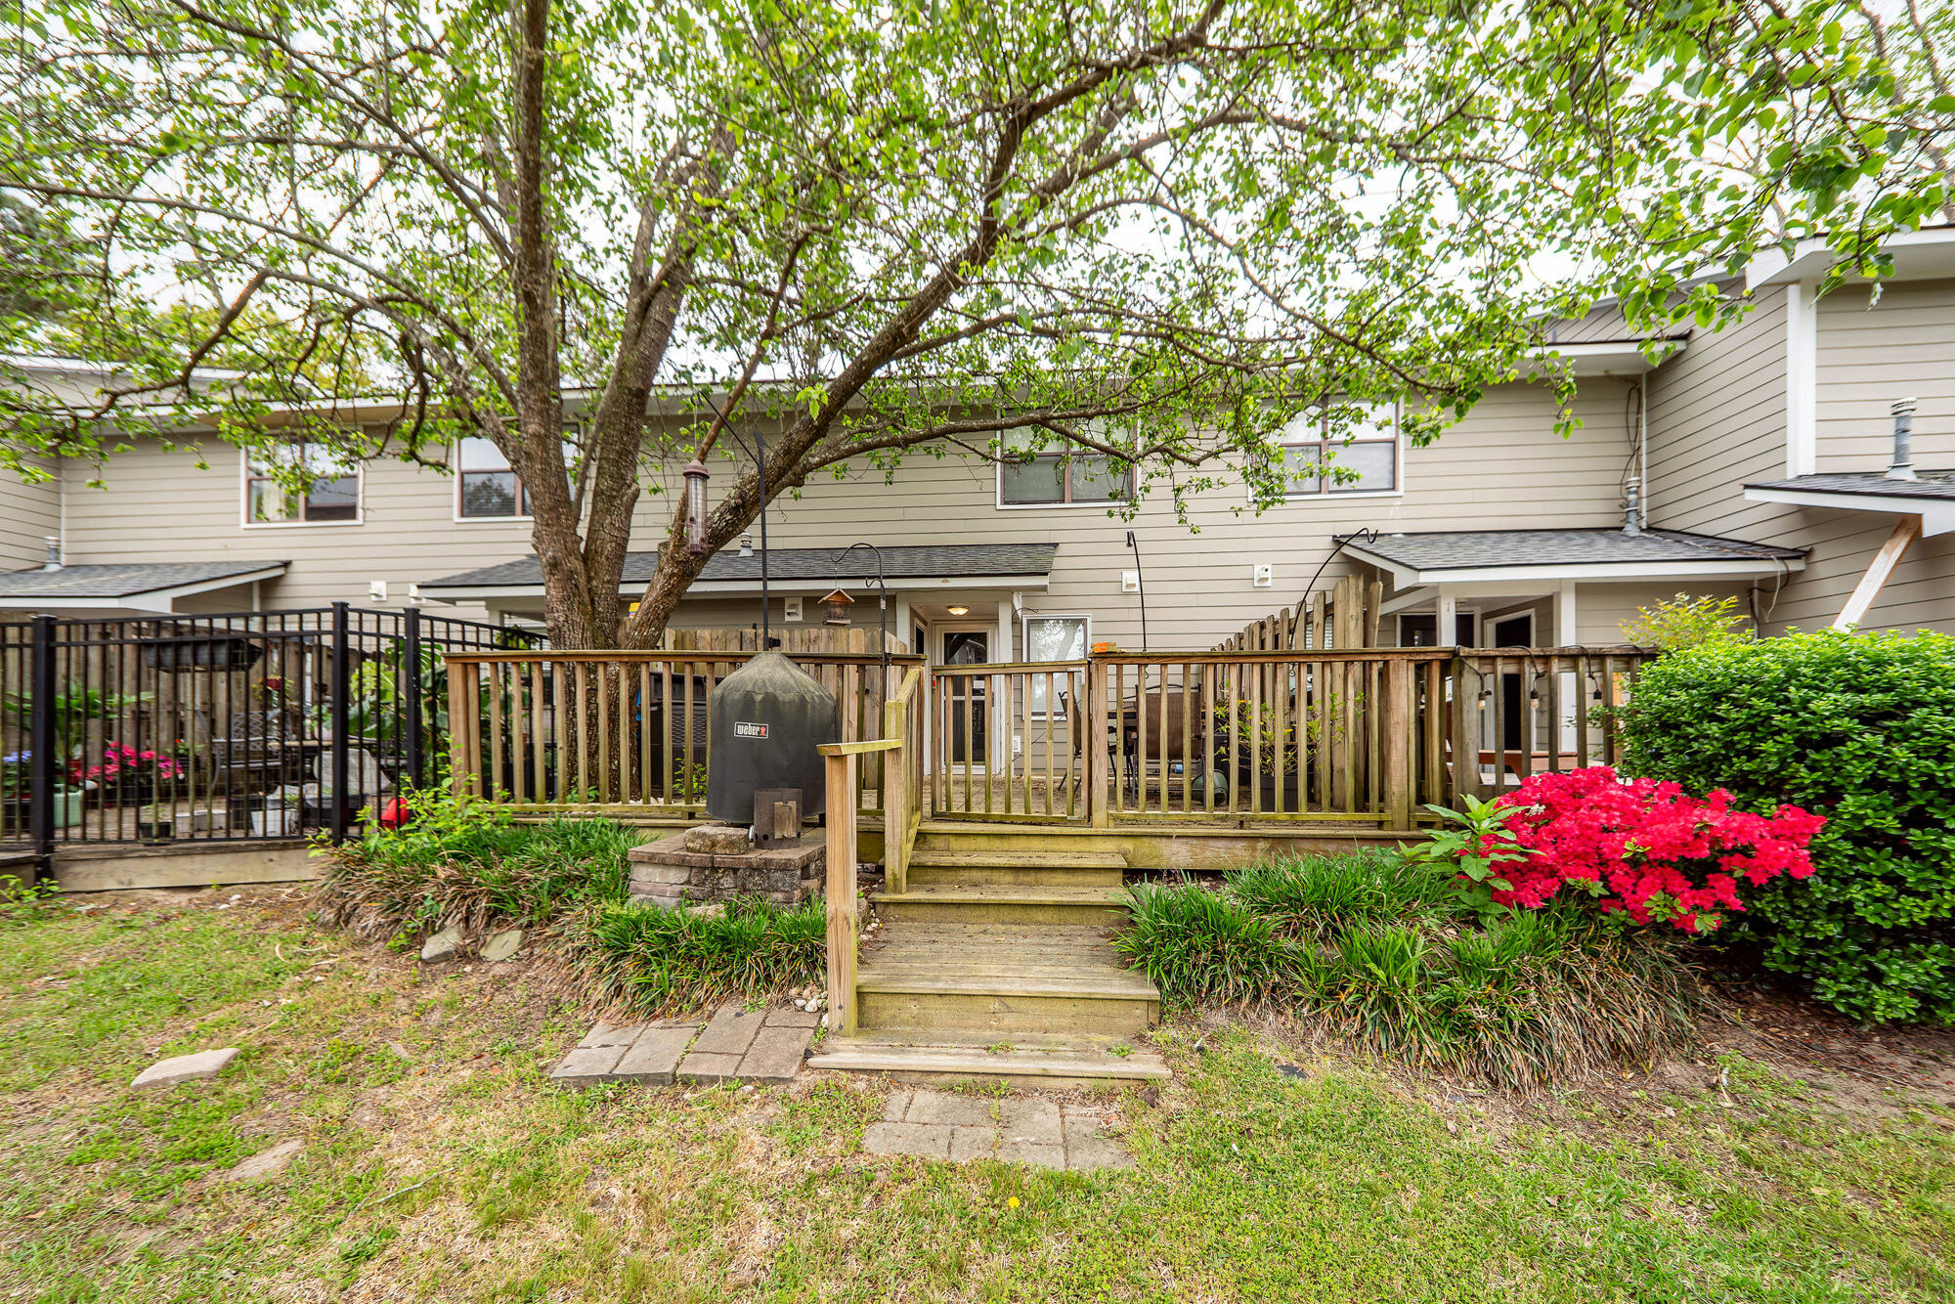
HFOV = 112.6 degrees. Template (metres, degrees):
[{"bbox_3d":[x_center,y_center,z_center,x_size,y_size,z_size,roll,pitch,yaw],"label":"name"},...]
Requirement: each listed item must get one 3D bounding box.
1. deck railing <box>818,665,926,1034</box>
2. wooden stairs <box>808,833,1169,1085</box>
[{"bbox_3d":[-0.450,0.777,3.206,0.120,1.470,1.630,0,-3,6],"label":"deck railing"},{"bbox_3d":[0.105,1.298,3.106,1.330,0.590,1.630,0,-3,4],"label":"wooden stairs"}]

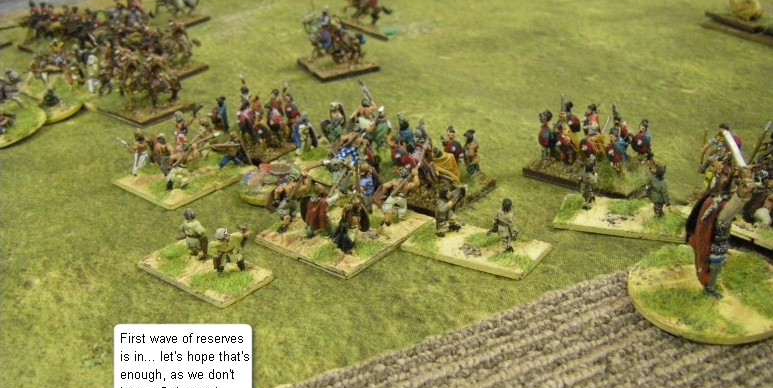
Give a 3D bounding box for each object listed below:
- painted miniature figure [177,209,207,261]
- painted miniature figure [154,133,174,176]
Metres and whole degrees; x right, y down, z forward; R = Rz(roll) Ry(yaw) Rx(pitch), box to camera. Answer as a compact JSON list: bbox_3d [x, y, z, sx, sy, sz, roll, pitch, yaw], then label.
[{"bbox_3d":[-0.058,0.012,0.256,0.008,0.017,0.006,7,28,25],"label":"painted miniature figure"},{"bbox_3d":[-0.084,-0.015,0.318,0.007,0.017,0.006,8,28,27],"label":"painted miniature figure"}]

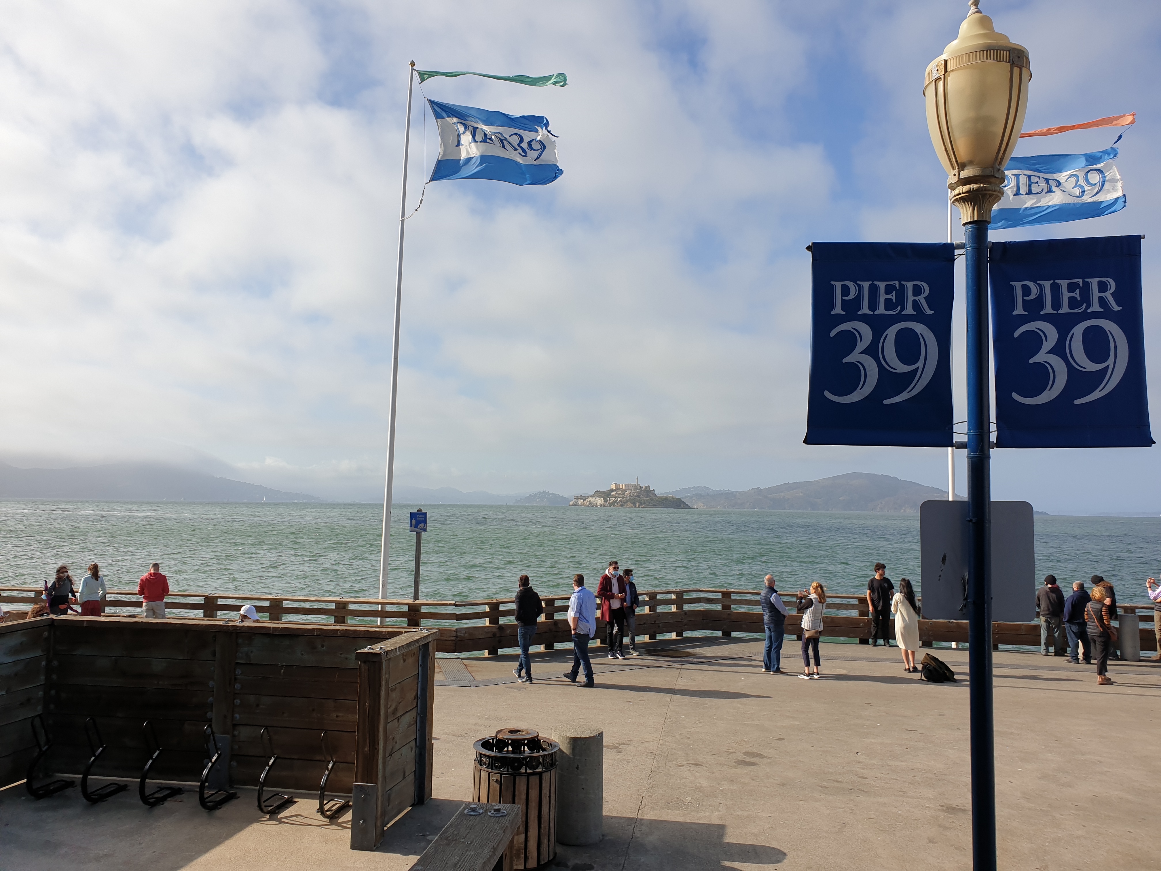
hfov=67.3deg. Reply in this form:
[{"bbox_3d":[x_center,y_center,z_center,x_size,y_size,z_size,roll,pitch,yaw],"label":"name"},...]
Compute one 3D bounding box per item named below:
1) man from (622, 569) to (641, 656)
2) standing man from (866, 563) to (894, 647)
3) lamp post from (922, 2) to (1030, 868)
[{"bbox_3d":[1.014,3.499,17.381,0.520,1.669,0.380,3,-5,-20],"label":"man"},{"bbox_3d":[6.603,3.721,19.206,0.520,1.780,0.360,0,-5,9],"label":"standing man"},{"bbox_3d":[1.952,0.520,4.258,0.550,5.520,0.550,1,-5,3],"label":"lamp post"}]

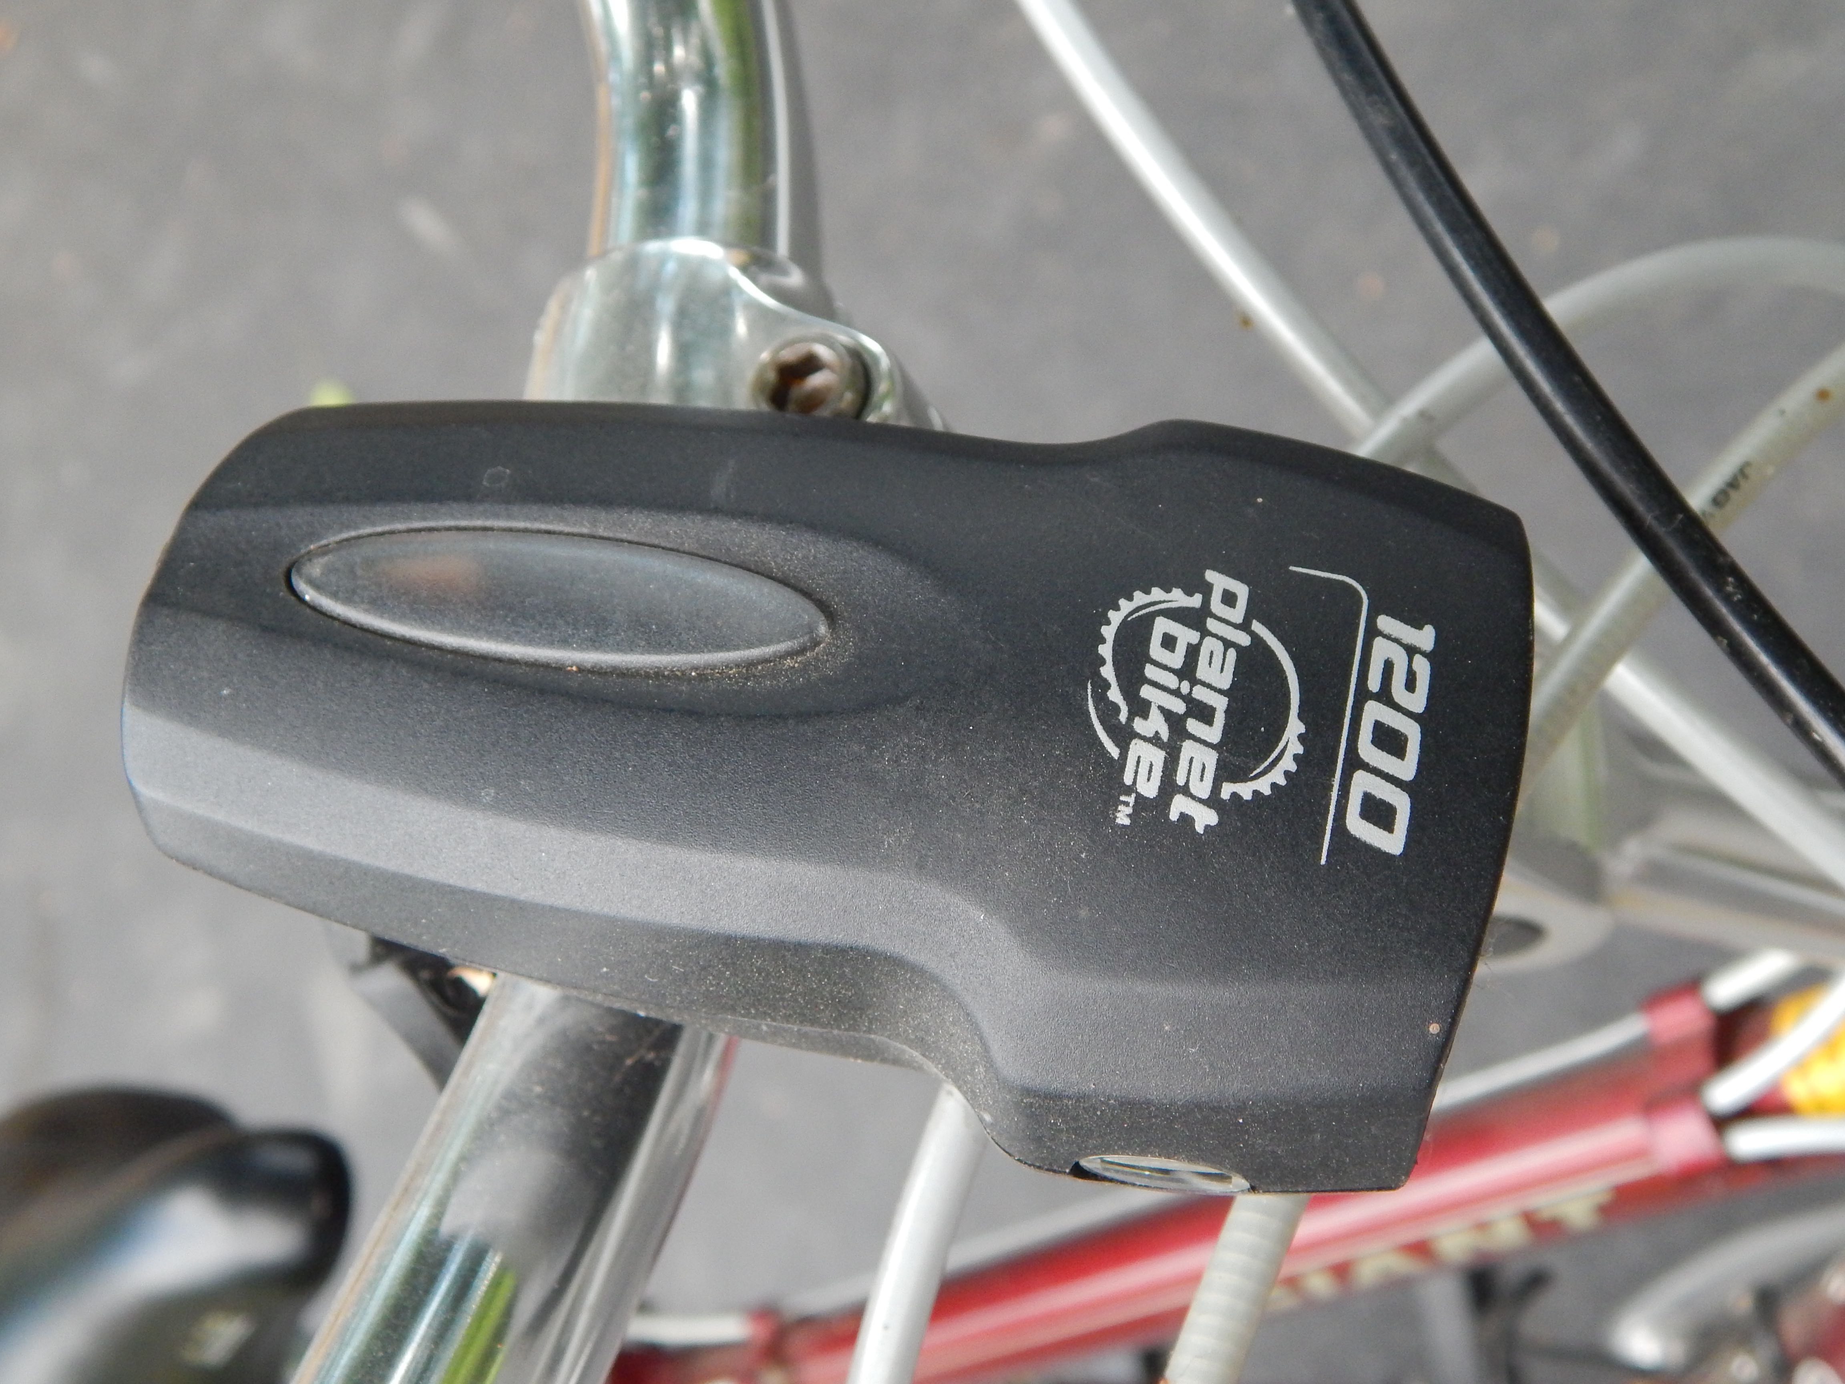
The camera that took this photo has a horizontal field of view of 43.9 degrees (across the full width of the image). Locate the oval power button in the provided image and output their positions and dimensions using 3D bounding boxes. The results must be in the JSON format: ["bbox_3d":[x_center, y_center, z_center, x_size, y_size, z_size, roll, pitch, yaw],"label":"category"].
[{"bbox_3d":[-0.026,-0.007,0.166,0.004,0.039,0.010,107,170,-73],"label":"oval power button"}]

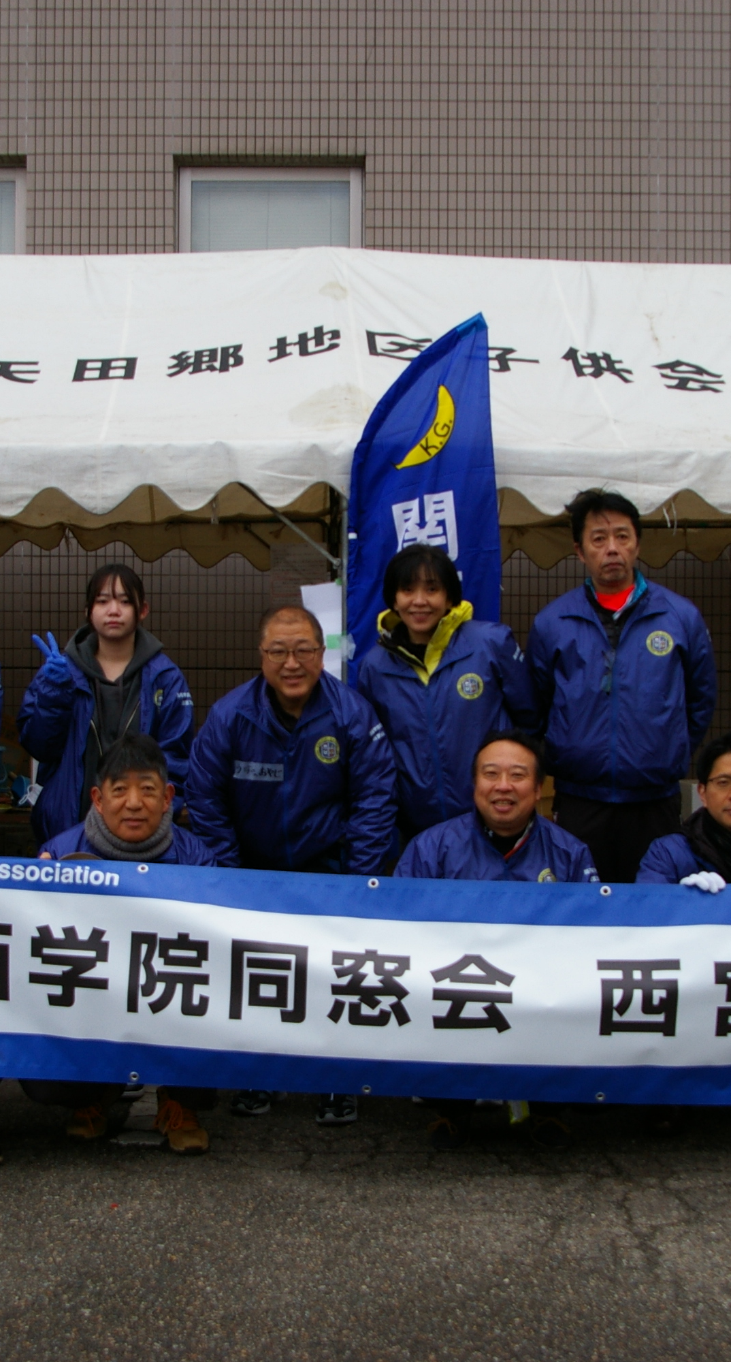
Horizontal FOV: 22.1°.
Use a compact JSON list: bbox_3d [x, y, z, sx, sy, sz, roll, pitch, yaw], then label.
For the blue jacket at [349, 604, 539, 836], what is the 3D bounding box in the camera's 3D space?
[{"bbox_3d":[0.215,0.120,5.200,0.520,0.660,0.340,0,0,5],"label":"blue jacket"}]

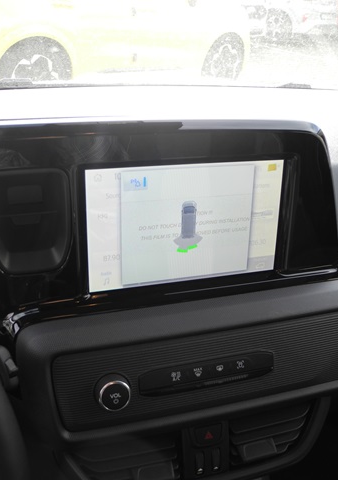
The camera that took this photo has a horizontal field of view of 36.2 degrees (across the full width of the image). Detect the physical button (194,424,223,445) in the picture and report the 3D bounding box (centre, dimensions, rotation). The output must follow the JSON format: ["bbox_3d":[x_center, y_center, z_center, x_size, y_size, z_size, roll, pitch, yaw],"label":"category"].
[{"bbox_3d":[0.036,0.188,0.504,0.028,0.020,0.008,-6,9,-18],"label":"physical button"}]

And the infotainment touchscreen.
[{"bbox_3d":[0.015,-0.015,0.449,0.174,0.104,0.012,-6,21,-18],"label":"infotainment touchscreen"}]

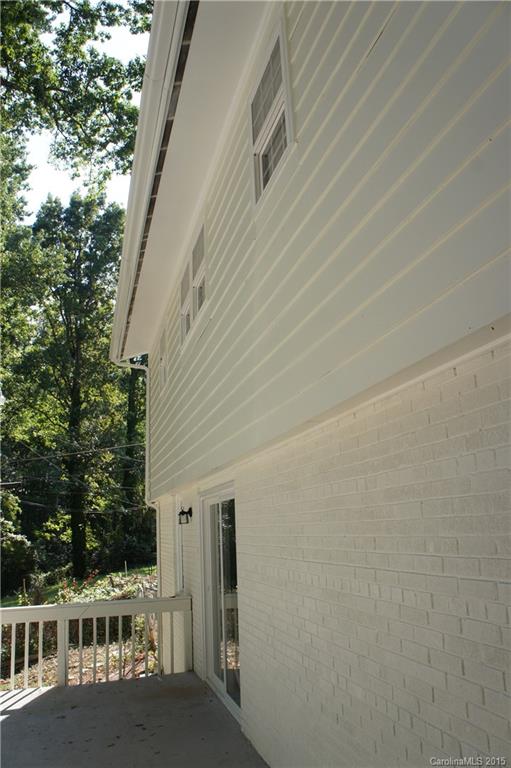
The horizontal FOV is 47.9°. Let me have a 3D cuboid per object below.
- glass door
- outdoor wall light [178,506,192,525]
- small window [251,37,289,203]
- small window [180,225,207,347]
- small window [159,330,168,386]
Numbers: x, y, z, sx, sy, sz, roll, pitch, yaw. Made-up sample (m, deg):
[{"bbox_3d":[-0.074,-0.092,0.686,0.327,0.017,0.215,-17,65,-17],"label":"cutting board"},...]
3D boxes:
[{"bbox_3d":[-0.299,2.152,5.842,0.100,1.984,1.703,1,-15,-16],"label":"glass door"},{"bbox_3d":[-0.879,1.691,7.319,0.155,0.220,0.110,1,-15,-16],"label":"outdoor wall light"},{"bbox_3d":[0.117,-1.812,4.014,0.100,0.930,0.797,1,-15,-16],"label":"small window"},{"bbox_3d":[-0.706,-1.100,6.782,0.100,0.936,1.686,1,-15,-16],"label":"small window"},{"bbox_3d":[-1.437,-0.439,9.236,0.100,0.912,0.808,1,-15,-16],"label":"small window"}]

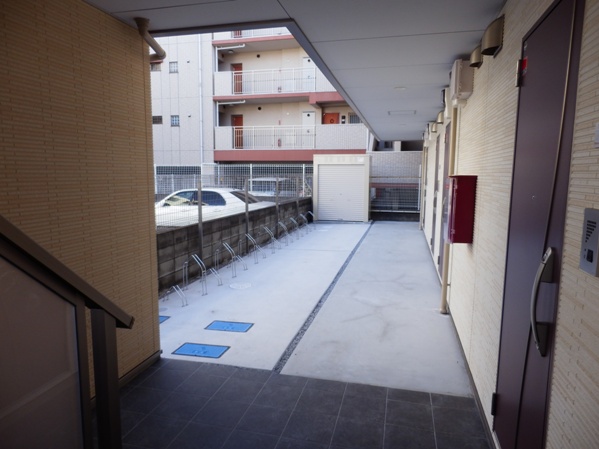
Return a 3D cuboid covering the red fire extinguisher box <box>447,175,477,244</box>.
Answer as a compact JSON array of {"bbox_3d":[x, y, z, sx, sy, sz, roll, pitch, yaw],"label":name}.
[{"bbox_3d":[1.303,-0.125,3.358,0.185,0.535,0.280,2,7,14],"label":"red fire extinguisher box"}]

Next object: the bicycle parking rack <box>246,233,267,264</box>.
[{"bbox_3d":[-0.860,0.418,7.890,0.420,0.530,0.660,2,7,14],"label":"bicycle parking rack"}]

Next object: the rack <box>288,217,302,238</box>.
[{"bbox_3d":[-0.128,0.084,10.877,0.420,0.530,0.660,2,7,14],"label":"rack"}]

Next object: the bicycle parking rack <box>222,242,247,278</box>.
[{"bbox_3d":[-1.120,0.534,6.845,0.420,0.530,0.660,2,7,14],"label":"bicycle parking rack"}]

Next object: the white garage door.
[{"bbox_3d":[1.440,-1.095,14.359,1.670,1.950,0.100,2,7,14],"label":"white garage door"}]

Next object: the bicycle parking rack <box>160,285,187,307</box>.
[{"bbox_3d":[-1.545,0.875,5.183,0.430,0.220,0.160,5,8,34],"label":"bicycle parking rack"}]

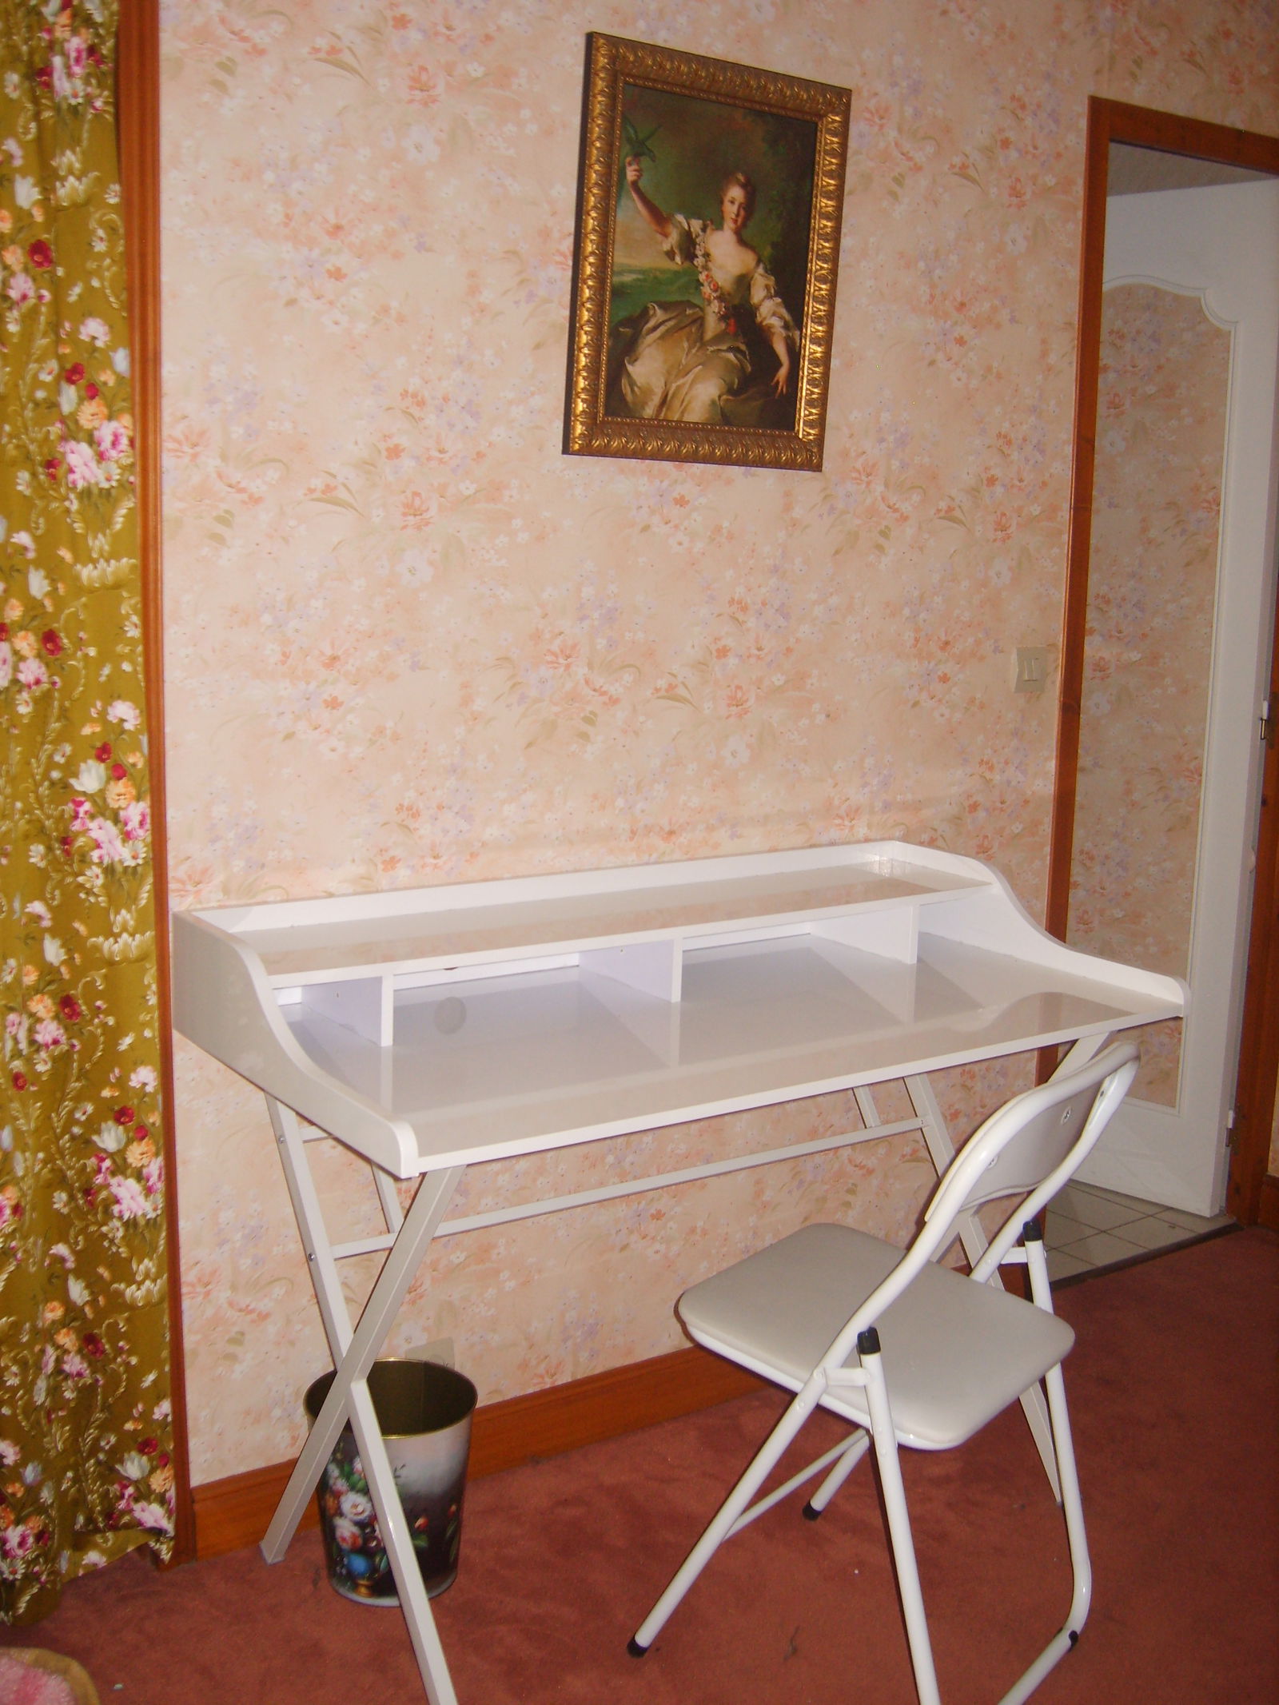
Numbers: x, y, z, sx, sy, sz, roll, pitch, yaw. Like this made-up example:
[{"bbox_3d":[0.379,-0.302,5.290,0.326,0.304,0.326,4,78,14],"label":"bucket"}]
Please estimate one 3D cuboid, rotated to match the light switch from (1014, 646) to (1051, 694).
[{"bbox_3d":[0.669,-0.309,2.924,0.080,0.080,0.013,-5,11,-33],"label":"light switch"}]

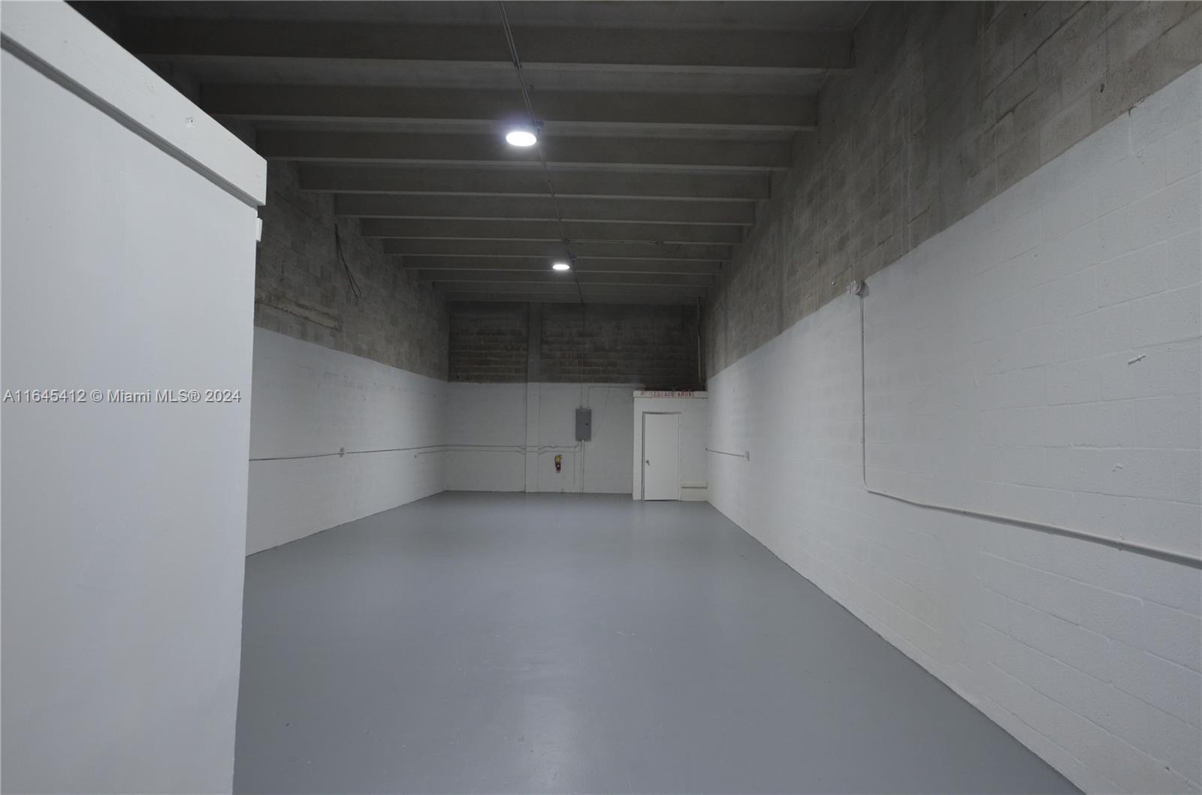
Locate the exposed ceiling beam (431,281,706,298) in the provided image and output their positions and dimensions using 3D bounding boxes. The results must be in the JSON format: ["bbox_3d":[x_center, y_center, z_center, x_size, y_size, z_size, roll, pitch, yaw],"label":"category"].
[{"bbox_3d":[-0.710,-2.688,17.695,6.670,0.343,0.142,1,-3,-1],"label":"exposed ceiling beam"}]

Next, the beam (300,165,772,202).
[{"bbox_3d":[-0.915,-3.058,10.471,6.675,0.343,0.142,1,-3,-1],"label":"beam"}]

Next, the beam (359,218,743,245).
[{"bbox_3d":[-0.847,-2.935,12.873,6.674,0.343,0.142,1,-3,-1],"label":"beam"}]

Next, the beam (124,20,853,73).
[{"bbox_3d":[-1.019,-3.247,6.781,6.678,0.343,0.142,1,-3,-1],"label":"beam"}]

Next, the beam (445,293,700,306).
[{"bbox_3d":[-0.676,-2.626,18.900,6.670,0.343,0.142,1,-3,-1],"label":"beam"}]

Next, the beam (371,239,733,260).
[{"bbox_3d":[-0.812,-2.872,14.095,6.673,0.343,0.142,1,-3,-1],"label":"beam"}]

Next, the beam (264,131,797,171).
[{"bbox_3d":[-0.949,-3.121,9.241,6.676,0.343,0.142,1,-3,-1],"label":"beam"}]

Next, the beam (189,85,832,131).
[{"bbox_3d":[-0.984,-3.183,8.030,6.677,0.343,0.142,1,-3,-1],"label":"beam"}]

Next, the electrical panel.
[{"bbox_3d":[-0.456,0.716,19.250,0.390,0.850,0.120,1,-3,-1],"label":"electrical panel"}]

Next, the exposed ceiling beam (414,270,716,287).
[{"bbox_3d":[-0.746,-2.752,16.441,6.671,0.343,0.142,1,-3,-1],"label":"exposed ceiling beam"}]

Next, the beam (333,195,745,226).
[{"bbox_3d":[-0.881,-2.997,11.665,6.675,0.343,0.142,1,-3,-1],"label":"beam"}]

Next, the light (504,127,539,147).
[{"bbox_3d":[-0.868,-2.836,7.992,0.330,0.110,0.330,1,-3,-1],"label":"light"}]

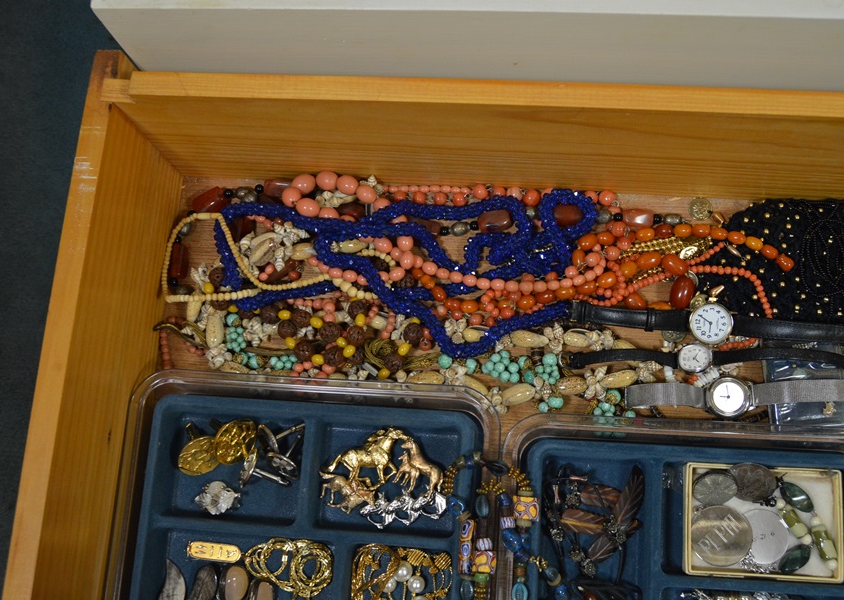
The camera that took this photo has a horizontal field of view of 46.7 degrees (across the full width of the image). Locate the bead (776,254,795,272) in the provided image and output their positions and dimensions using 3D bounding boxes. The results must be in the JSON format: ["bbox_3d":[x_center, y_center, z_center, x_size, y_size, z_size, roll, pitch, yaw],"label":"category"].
[{"bbox_3d":[0.217,-0.022,0.584,0.012,0.009,0.009,42,84,13],"label":"bead"}]

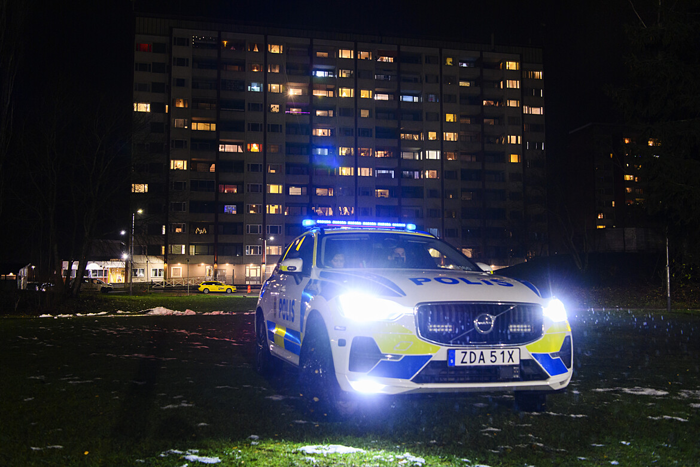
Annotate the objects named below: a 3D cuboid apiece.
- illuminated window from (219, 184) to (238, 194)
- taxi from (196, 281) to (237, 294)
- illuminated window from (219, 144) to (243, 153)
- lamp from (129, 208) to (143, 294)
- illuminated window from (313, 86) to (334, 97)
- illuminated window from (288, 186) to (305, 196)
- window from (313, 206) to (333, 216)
[{"bbox_3d":[-16.329,-5.935,88.790,2.563,1.245,0.150,1,-4,-12],"label":"illuminated window"},{"bbox_3d":[-16.527,6.771,82.600,4.780,1.500,1.840,1,-4,-12],"label":"taxi"},{"bbox_3d":[-16.040,-11.443,89.276,3.219,1.200,0.150,1,-4,-12],"label":"illuminated window"},{"bbox_3d":[-22.656,2.091,70.000,1.100,9.000,0.350,0,-5,0],"label":"lamp"},{"bbox_3d":[-3.688,-19.480,91.674,2.970,1.100,0.150,1,-5,-11],"label":"illuminated window"},{"bbox_3d":[-7.043,-5.671,89.810,2.550,1.100,0.150,1,-5,-11],"label":"illuminated window"},{"bbox_3d":[-3.754,-3.008,91.246,2.882,1.332,0.150,1,-4,-12],"label":"window"}]

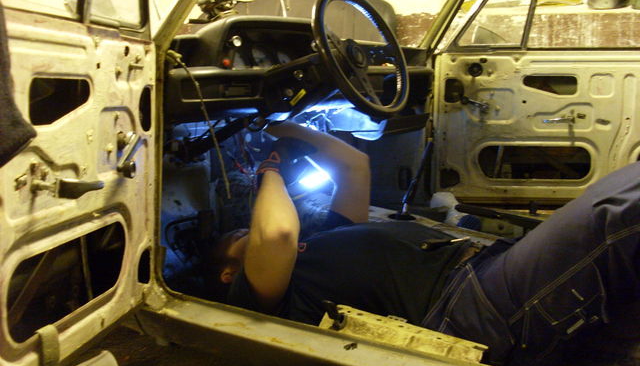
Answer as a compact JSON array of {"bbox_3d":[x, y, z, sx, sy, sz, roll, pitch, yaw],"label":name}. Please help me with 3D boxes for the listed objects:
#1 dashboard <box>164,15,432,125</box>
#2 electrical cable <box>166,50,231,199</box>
[{"bbox_3d":[-0.083,-0.342,2.240,0.310,0.320,1.280,5,10,36],"label":"dashboard"},{"bbox_3d":[-0.282,-0.136,1.630,0.145,0.350,0.050,-2,8,-8],"label":"electrical cable"}]

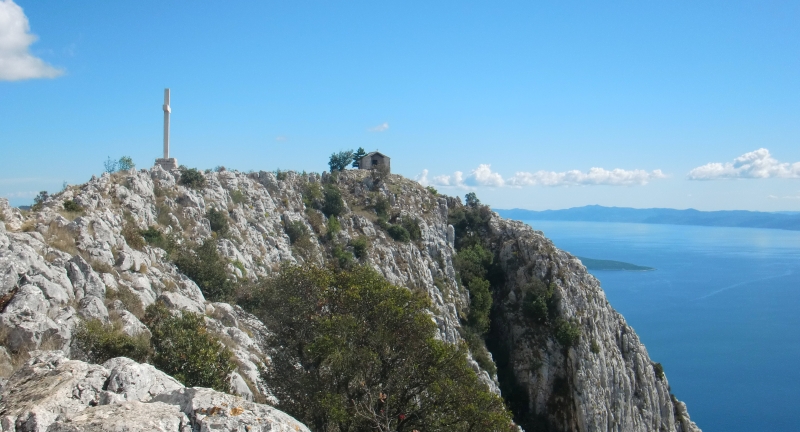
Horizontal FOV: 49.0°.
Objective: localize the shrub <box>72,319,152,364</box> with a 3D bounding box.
[{"bbox_3d":[-4.591,2.017,14.000,1.291,0.765,1.162,1,1,0],"label":"shrub"}]

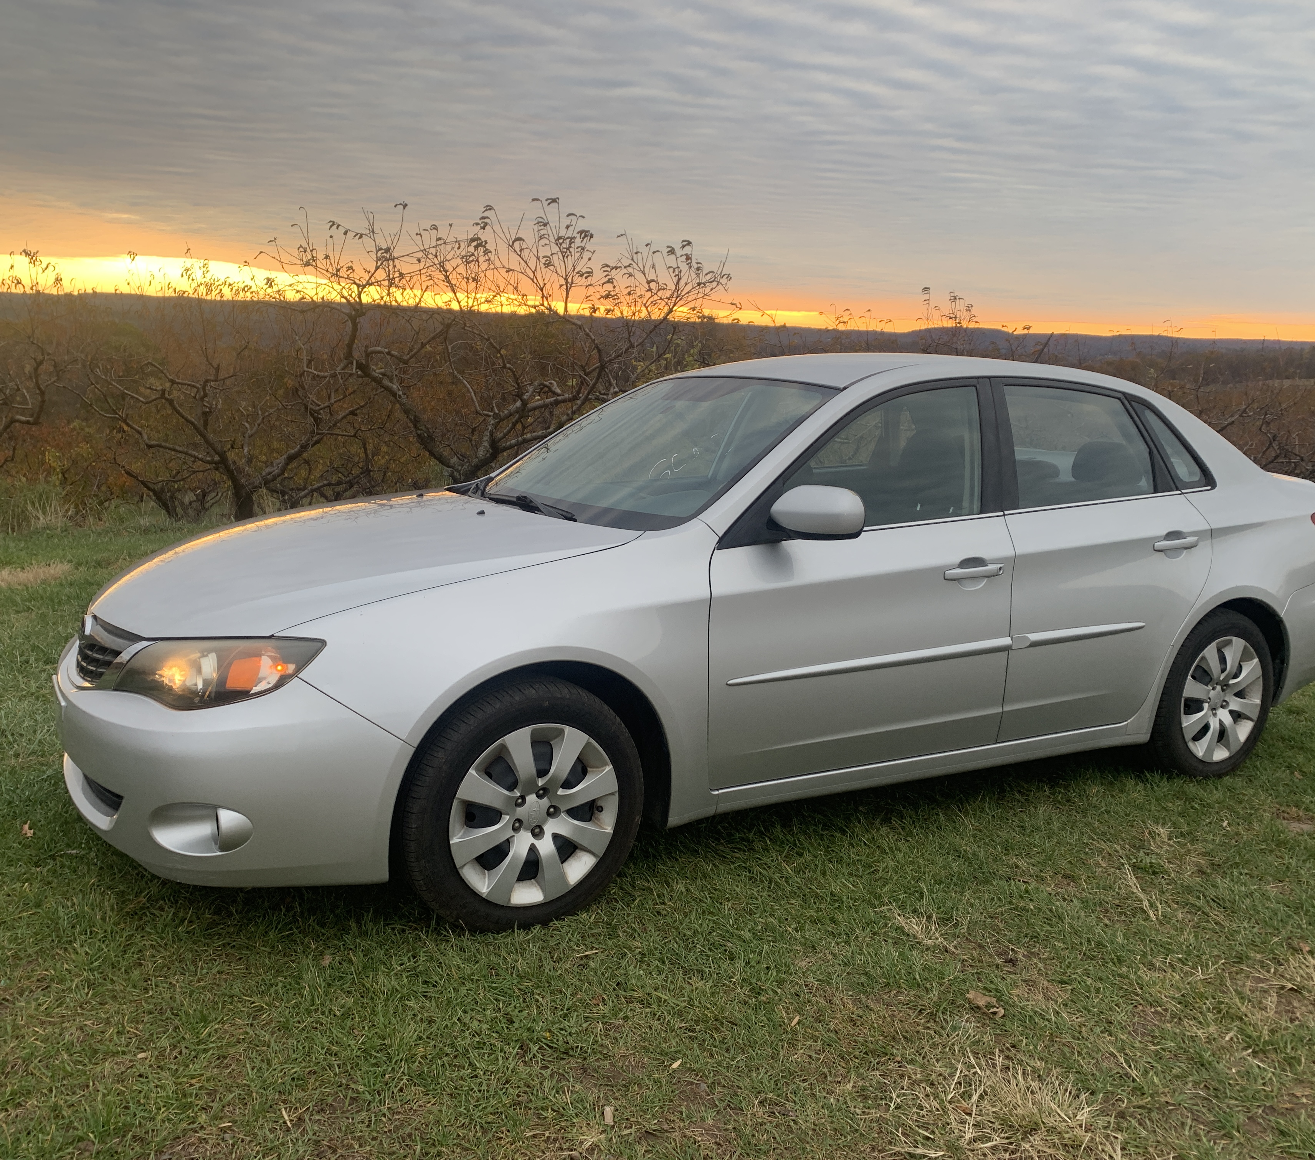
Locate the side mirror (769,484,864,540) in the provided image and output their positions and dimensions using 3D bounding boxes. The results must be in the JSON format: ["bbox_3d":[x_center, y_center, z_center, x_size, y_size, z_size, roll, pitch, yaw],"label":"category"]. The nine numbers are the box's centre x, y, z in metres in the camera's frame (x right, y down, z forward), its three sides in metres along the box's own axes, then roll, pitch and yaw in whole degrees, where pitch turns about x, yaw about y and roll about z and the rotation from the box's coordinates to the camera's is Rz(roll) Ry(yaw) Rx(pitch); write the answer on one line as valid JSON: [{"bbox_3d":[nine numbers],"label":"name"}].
[{"bbox_3d":[0.412,-0.177,3.032,0.160,0.145,0.200,-4,10,-29],"label":"side mirror"}]

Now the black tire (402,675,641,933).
[{"bbox_3d":[-0.332,0.555,2.887,0.625,0.625,0.210,-4,10,-30],"label":"black tire"}]

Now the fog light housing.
[{"bbox_3d":[-1.018,0.555,2.612,0.280,0.120,0.120,8,11,35],"label":"fog light housing"}]

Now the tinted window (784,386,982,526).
[{"bbox_3d":[0.650,-0.357,3.333,0.780,0.430,0.040,-4,-12,-29],"label":"tinted window"}]

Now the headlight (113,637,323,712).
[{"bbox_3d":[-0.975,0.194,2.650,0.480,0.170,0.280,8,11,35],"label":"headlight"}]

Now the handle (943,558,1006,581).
[{"bbox_3d":[0.922,-0.029,3.351,0.235,0.045,0.050,-4,10,-29],"label":"handle"}]

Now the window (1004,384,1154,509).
[{"bbox_3d":[1.344,-0.426,3.723,0.610,0.390,0.040,-4,-12,-29],"label":"window"}]

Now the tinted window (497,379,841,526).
[{"bbox_3d":[-0.087,-0.426,3.729,0.850,0.100,1.350,-36,24,-20],"label":"tinted window"}]

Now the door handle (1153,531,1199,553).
[{"bbox_3d":[1.690,-0.121,3.781,0.225,0.045,0.050,-4,10,-29],"label":"door handle"}]

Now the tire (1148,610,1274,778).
[{"bbox_3d":[1.948,0.408,4.168,0.625,0.625,0.210,-4,10,-29],"label":"tire"}]

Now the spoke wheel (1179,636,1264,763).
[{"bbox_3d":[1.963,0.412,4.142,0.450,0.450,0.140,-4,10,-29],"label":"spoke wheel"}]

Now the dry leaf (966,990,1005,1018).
[{"bbox_3d":[0.717,0.929,2.538,0.065,0.030,0.095,-4,10,-29],"label":"dry leaf"}]

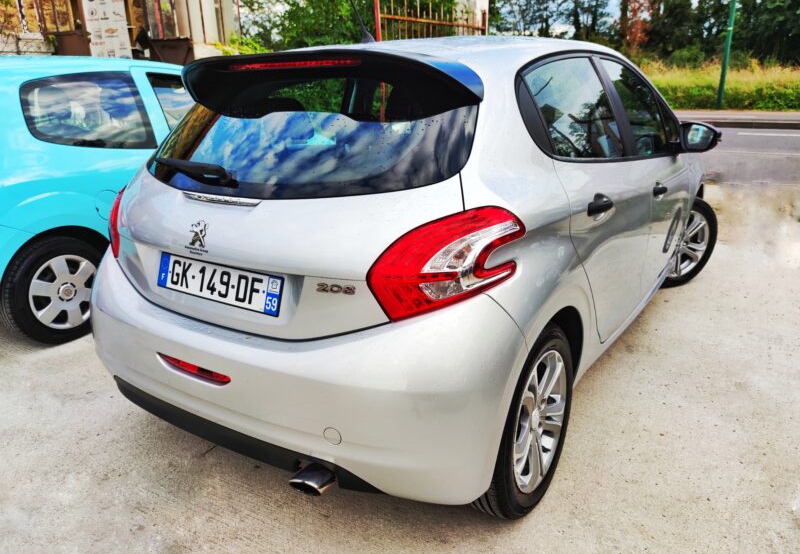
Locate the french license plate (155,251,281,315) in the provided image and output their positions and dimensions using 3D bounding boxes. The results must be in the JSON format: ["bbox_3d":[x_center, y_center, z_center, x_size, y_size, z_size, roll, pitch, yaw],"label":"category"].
[{"bbox_3d":[-0.541,0.014,1.627,0.525,0.115,0.022,10,4,33],"label":"french license plate"}]

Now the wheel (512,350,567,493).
[{"bbox_3d":[0.387,0.444,1.803,0.160,0.458,0.458,10,21,33],"label":"wheel"}]

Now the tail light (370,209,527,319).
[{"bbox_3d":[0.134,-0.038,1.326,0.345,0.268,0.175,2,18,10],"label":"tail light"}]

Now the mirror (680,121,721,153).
[{"bbox_3d":[1.548,-0.718,2.849,0.185,0.154,0.144,10,21,33],"label":"mirror"}]

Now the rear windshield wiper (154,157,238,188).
[{"bbox_3d":[-0.639,-0.326,1.718,0.402,0.082,0.072,10,21,33],"label":"rear windshield wiper"}]

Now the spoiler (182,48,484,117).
[{"bbox_3d":[-0.272,-0.647,1.850,1.215,0.180,0.237,10,21,33],"label":"spoiler"}]

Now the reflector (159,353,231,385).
[{"bbox_3d":[-0.607,0.268,1.654,0.319,0.046,0.051,10,21,33],"label":"reflector"}]

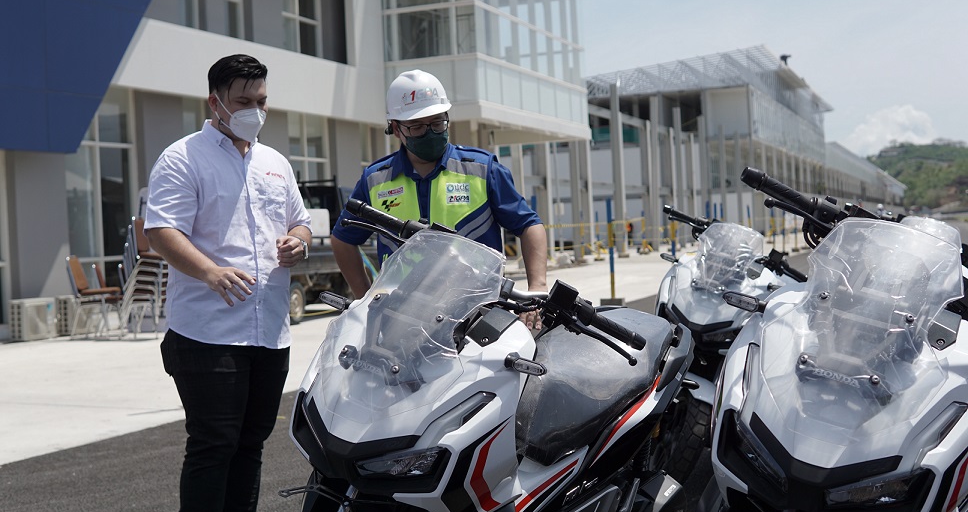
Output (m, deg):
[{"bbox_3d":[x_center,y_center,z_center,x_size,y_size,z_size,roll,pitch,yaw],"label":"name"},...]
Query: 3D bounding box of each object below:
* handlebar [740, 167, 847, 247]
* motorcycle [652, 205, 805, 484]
[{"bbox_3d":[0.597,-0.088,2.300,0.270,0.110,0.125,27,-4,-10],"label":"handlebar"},{"bbox_3d":[1.125,0.367,5.520,0.780,1.160,1.940,7,5,23],"label":"motorcycle"}]

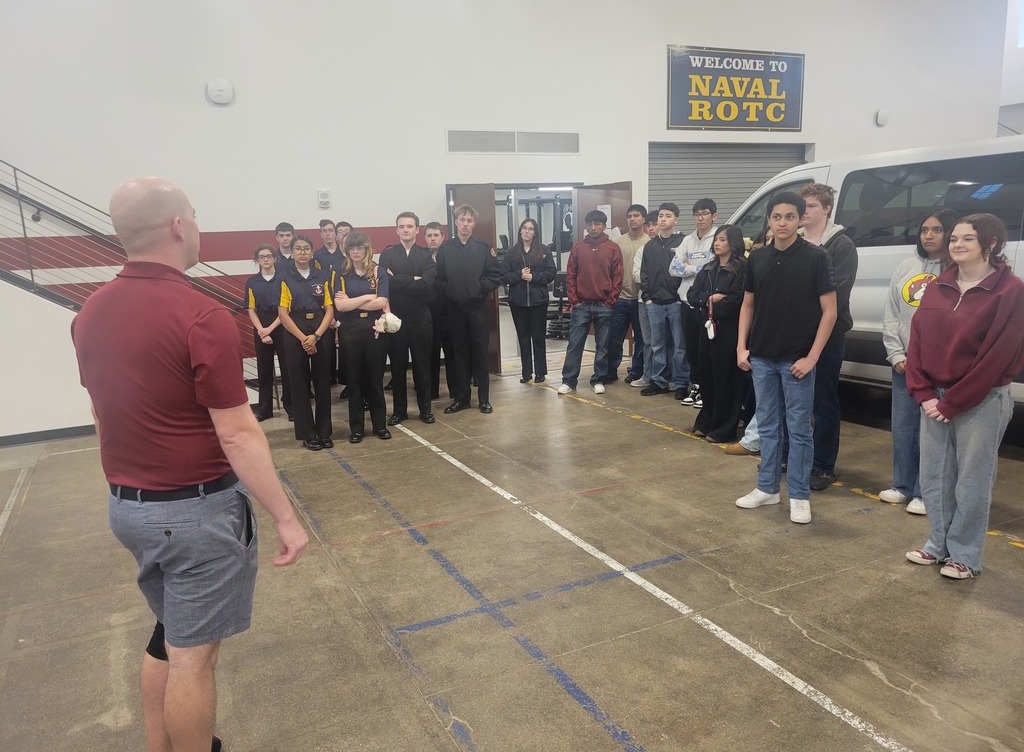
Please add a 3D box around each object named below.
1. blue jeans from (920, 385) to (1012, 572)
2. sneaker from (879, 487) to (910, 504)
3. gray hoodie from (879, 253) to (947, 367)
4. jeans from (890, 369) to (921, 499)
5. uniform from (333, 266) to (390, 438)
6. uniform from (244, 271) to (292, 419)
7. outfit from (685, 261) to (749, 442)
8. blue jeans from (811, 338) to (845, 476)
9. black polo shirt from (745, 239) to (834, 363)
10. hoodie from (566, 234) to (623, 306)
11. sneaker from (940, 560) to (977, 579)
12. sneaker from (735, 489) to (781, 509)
[{"bbox_3d":[2.010,0.387,3.438,0.320,0.910,0.390,-6,11,-21],"label":"blue jeans"},{"bbox_3d":[2.166,0.650,4.326,0.250,0.105,0.100,-6,11,-21],"label":"sneaker"},{"bbox_3d":[2.341,-0.383,4.321,0.460,0.633,0.320,8,15,44],"label":"gray hoodie"},{"bbox_3d":[2.396,0.247,4.425,0.300,0.862,0.360,-11,13,-39],"label":"jeans"},{"bbox_3d":[-1.215,-0.195,6.242,0.430,1.343,0.340,-3,10,-6],"label":"uniform"},{"bbox_3d":[-2.227,-0.292,7.081,0.420,1.350,0.280,-5,11,-13],"label":"uniform"},{"bbox_3d":[1.513,-0.202,5.689,0.390,1.340,0.450,-12,14,-42],"label":"outfit"},{"bbox_3d":[1.794,0.128,4.688,0.340,0.930,0.410,-11,14,-41],"label":"blue jeans"},{"bbox_3d":[1.521,-0.433,4.240,0.470,0.677,0.280,6,13,38],"label":"black polo shirt"},{"bbox_3d":[0.829,-1.060,7.720,0.547,0.690,0.320,-1,11,8],"label":"hoodie"},{"bbox_3d":[2.048,0.853,3.503,0.250,0.090,0.090,-6,11,-19],"label":"sneaker"},{"bbox_3d":[1.433,0.690,4.459,0.285,0.110,0.105,-5,11,-17],"label":"sneaker"}]

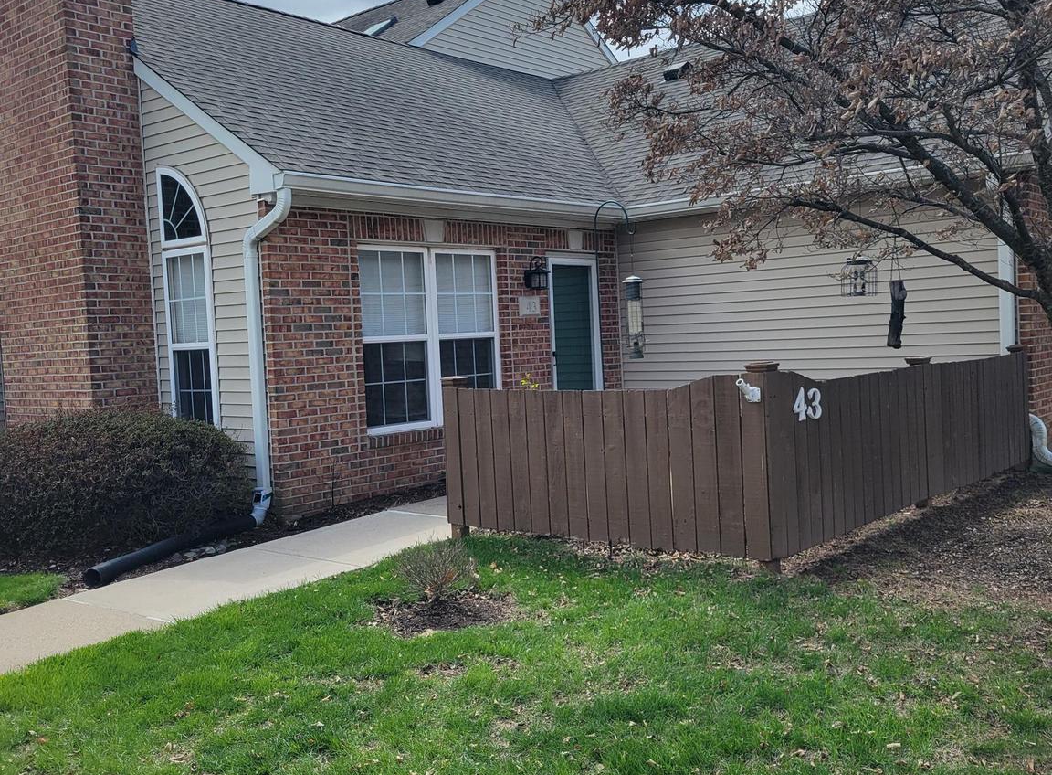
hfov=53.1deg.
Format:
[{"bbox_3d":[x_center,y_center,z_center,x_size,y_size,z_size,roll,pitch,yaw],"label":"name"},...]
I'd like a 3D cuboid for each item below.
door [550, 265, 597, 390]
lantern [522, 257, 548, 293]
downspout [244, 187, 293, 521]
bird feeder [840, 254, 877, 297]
[{"bbox_3d":[0.548,-0.305,11.247,0.080,2.060,0.850,0,4,39],"label":"door"},{"bbox_3d":[0.114,-1.110,10.454,0.230,0.320,0.165,0,4,39],"label":"lantern"},{"bbox_3d":[-1.901,-0.213,7.987,0.600,2.510,0.150,0,4,39],"label":"downspout"},{"bbox_3d":[1.989,-0.668,6.300,0.223,0.259,0.223,0,4,39],"label":"bird feeder"}]

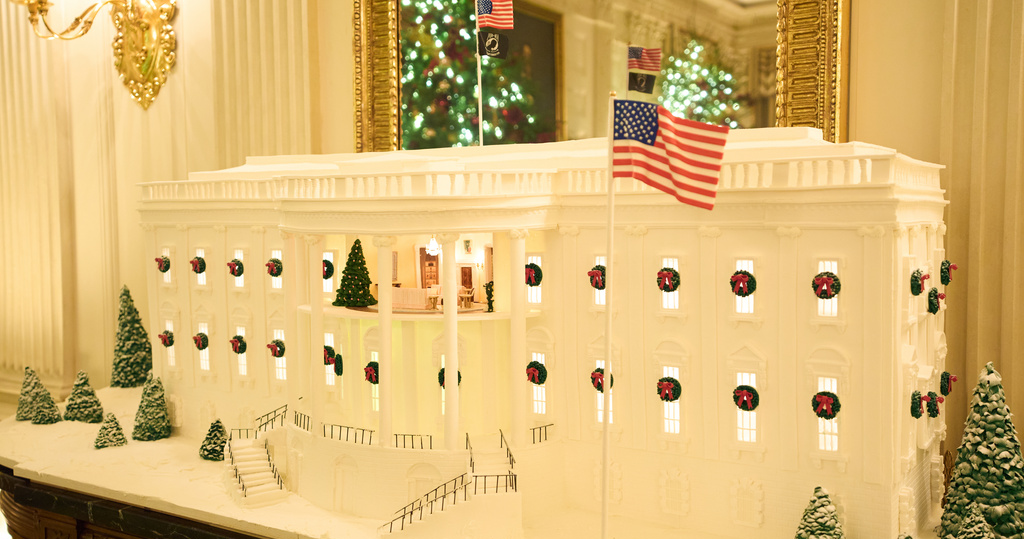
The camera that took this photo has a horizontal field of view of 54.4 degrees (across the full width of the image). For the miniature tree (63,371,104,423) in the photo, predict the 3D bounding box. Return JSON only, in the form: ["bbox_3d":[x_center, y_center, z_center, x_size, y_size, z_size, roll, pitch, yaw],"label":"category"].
[{"bbox_3d":[-0.996,0.290,2.310,0.090,0.112,0.090,2,4,35],"label":"miniature tree"}]

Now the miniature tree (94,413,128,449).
[{"bbox_3d":[-0.860,0.340,2.135,0.070,0.066,0.070,2,5,36],"label":"miniature tree"}]

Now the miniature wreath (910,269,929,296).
[{"bbox_3d":[0.571,0.018,1.393,0.018,0.038,0.038,2,5,35],"label":"miniature wreath"}]

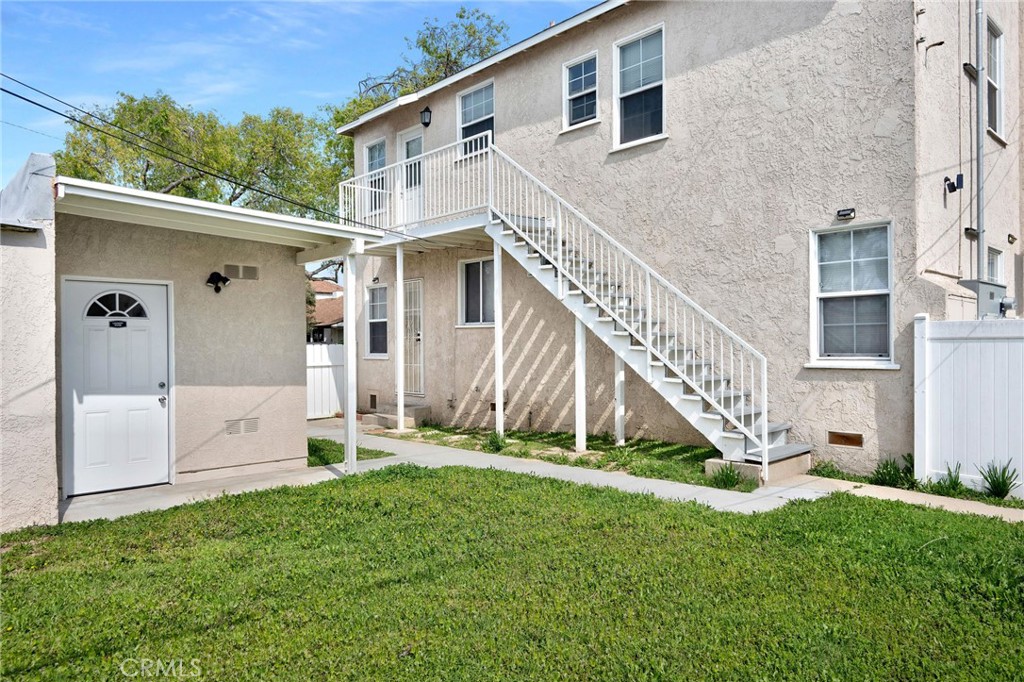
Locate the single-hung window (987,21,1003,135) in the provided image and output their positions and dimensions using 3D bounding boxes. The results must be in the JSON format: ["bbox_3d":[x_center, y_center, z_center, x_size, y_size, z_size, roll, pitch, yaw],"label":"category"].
[{"bbox_3d":[5.992,-3.240,8.495,0.840,1.386,0.100,-1,0,-43],"label":"single-hung window"}]

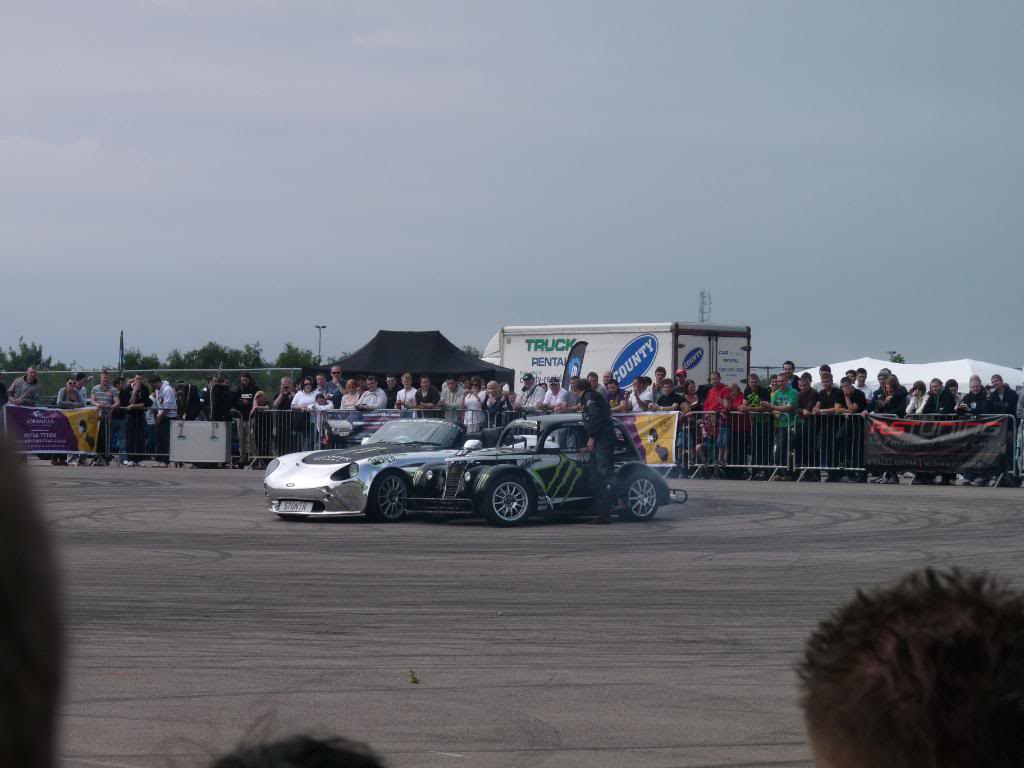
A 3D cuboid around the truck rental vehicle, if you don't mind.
[{"bbox_3d":[2.090,0.270,95.900,2.500,3.370,7.900,0,0,-42],"label":"truck rental vehicle"}]

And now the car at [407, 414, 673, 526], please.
[{"bbox_3d":[0.330,0.955,44.400,3.200,1.200,1.530,0,0,-41],"label":"car"}]

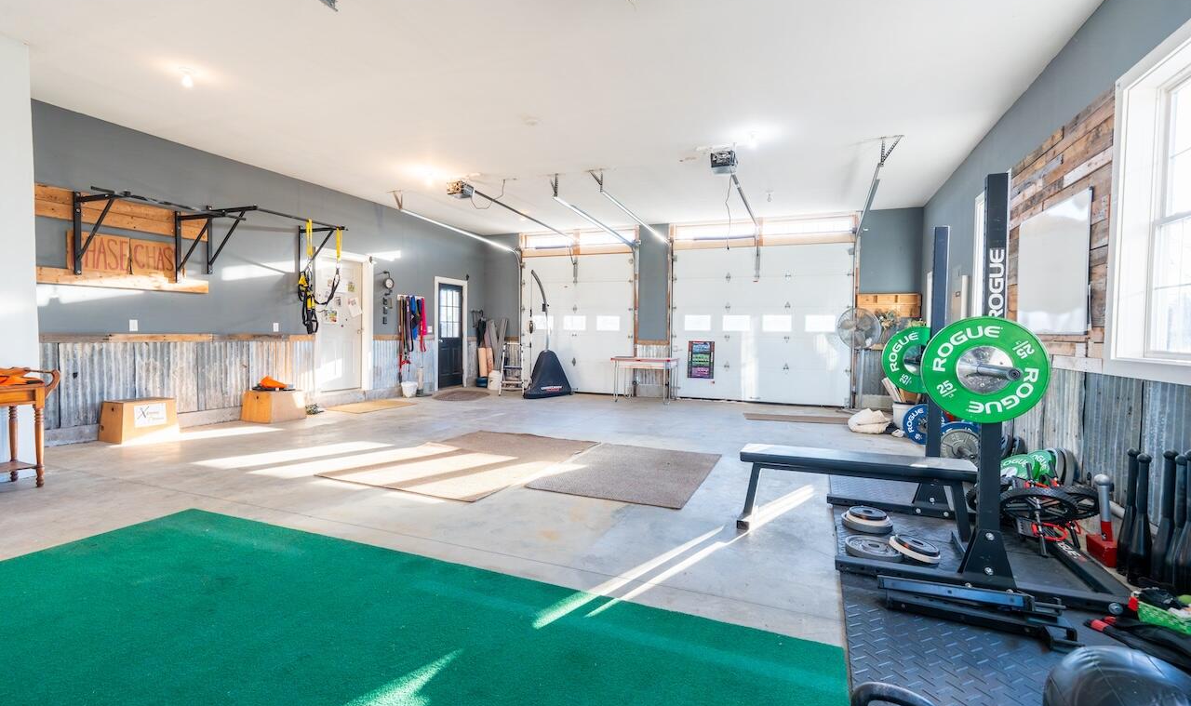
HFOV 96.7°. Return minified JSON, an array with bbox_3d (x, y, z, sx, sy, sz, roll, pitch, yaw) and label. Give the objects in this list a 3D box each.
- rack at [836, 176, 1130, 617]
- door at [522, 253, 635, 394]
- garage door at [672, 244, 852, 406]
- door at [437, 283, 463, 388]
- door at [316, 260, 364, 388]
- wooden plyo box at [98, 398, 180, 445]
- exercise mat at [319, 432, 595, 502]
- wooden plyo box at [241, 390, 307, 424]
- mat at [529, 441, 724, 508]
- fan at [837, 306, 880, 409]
[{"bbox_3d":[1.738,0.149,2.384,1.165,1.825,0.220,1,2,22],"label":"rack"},{"bbox_3d":[-0.364,-0.585,10.708,2.440,2.765,0.080,1,2,22],"label":"door"},{"bbox_3d":[2.908,-0.498,9.509,3.086,2.799,0.060,2,2,22],"label":"garage door"},{"bbox_3d":[-2.912,-0.344,10.599,0.050,2.038,0.774,2,2,22],"label":"door"},{"bbox_3d":[-3.895,-0.406,8.092,0.060,2.020,0.910,1,2,22],"label":"door"},{"bbox_3d":[-4.702,0.683,5.488,0.384,0.391,0.540,2,2,22],"label":"wooden plyo box"},{"bbox_3d":[-1.070,0.945,4.851,1.504,0.012,2.160,2,2,24],"label":"exercise mat"},{"bbox_3d":[-4.052,0.657,6.694,0.526,0.364,0.506,2,2,22],"label":"wooden plyo box"},{"bbox_3d":[0.341,0.978,4.496,1.192,0.012,1.697,2,2,22],"label":"mat"},{"bbox_3d":[4.224,0.102,8.479,0.630,1.635,0.480,1,2,22],"label":"fan"}]

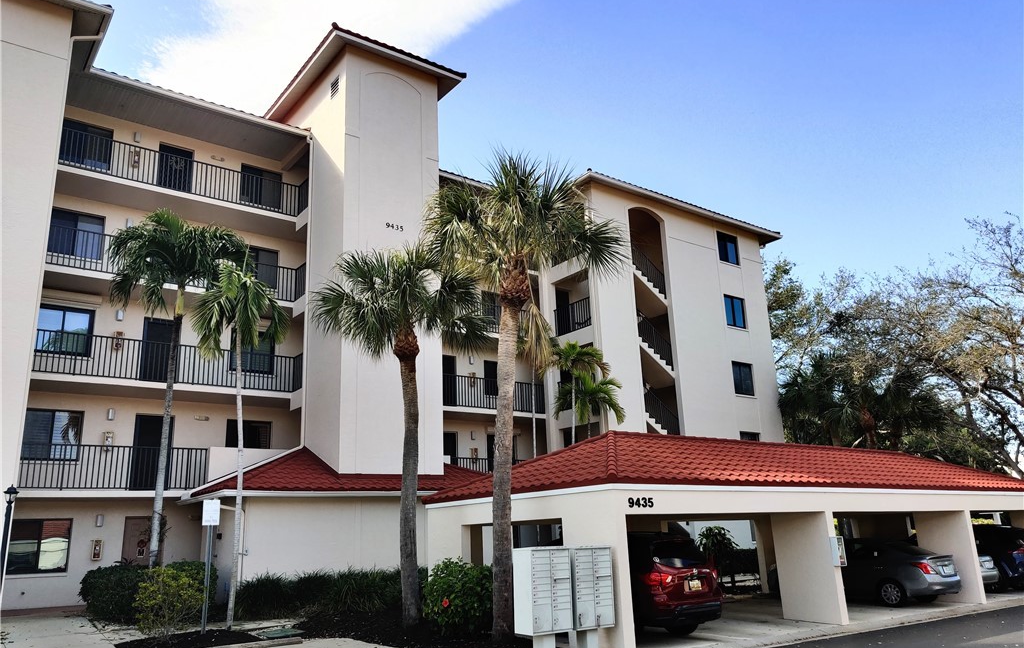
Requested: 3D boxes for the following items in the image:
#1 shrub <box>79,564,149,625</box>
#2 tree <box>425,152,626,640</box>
[{"bbox_3d":[-8.201,5.568,16.554,1.535,1.123,1.400,5,-16,-25],"label":"shrub"},{"bbox_3d":[0.350,0.961,14.792,3.805,9.035,3.728,-3,-15,1],"label":"tree"}]

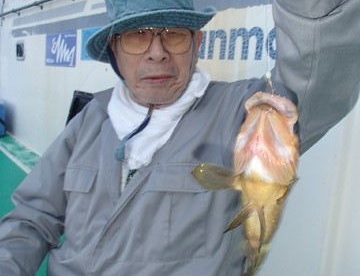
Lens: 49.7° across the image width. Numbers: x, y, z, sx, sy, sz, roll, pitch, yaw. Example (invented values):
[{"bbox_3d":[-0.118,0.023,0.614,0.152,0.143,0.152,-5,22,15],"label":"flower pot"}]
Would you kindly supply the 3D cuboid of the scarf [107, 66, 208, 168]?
[{"bbox_3d":[-0.041,-0.045,0.780,0.205,0.190,0.170,3,13,11],"label":"scarf"}]

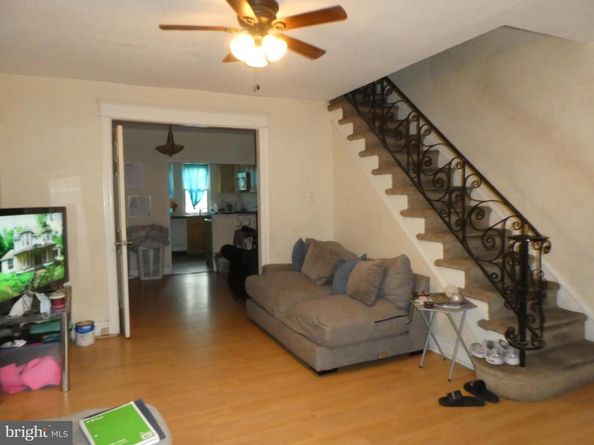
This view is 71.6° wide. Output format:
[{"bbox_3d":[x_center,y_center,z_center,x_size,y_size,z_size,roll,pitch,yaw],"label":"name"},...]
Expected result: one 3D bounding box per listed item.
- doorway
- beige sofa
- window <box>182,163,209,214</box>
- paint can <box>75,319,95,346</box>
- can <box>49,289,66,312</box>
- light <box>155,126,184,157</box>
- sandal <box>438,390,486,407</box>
[{"bbox_3d":[-1.108,-0.040,4.369,1.680,2.245,0.140,-2,4,-24],"label":"doorway"},{"bbox_3d":[0.289,0.692,3.979,1.120,0.800,1.540,-2,4,-26],"label":"beige sofa"},{"bbox_3d":[-2.413,-0.824,9.915,0.650,1.280,0.120,-2,4,-24],"label":"window"},{"bbox_3d":[-1.969,1.034,3.822,0.167,0.192,0.167,-2,4,-24],"label":"paint can"},{"bbox_3d":[-1.732,0.569,2.985,0.112,0.130,0.112,-2,4,-24],"label":"can"},{"bbox_3d":[-1.754,-1.145,5.684,0.390,0.470,0.390,-2,4,-24],"label":"light"},{"bbox_3d":[1.066,1.132,2.658,0.290,0.070,0.108,-1,4,0],"label":"sandal"}]

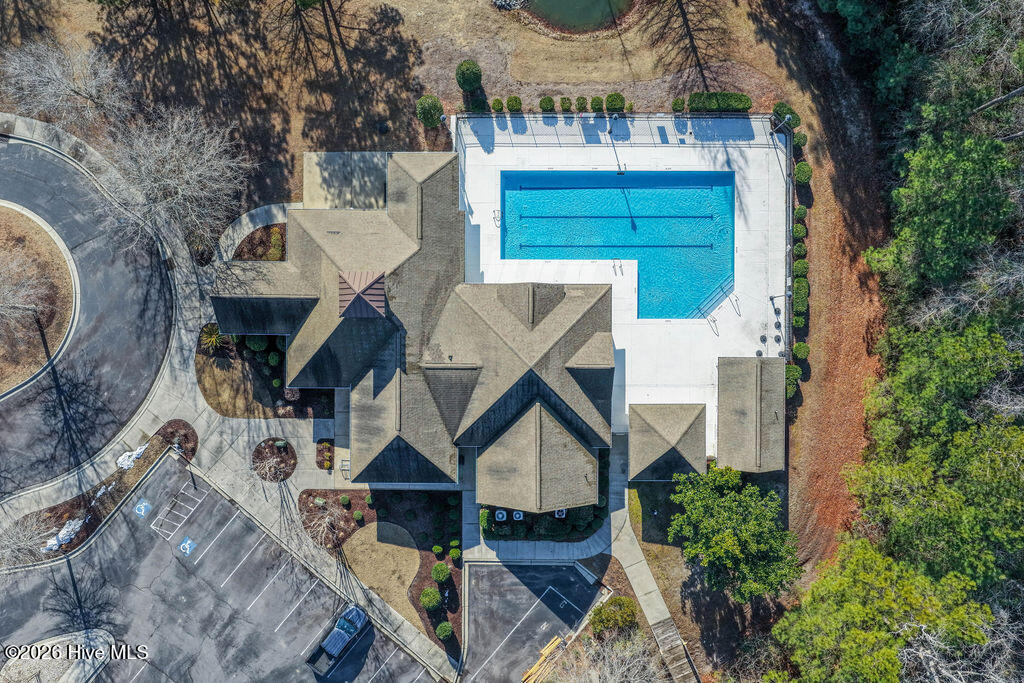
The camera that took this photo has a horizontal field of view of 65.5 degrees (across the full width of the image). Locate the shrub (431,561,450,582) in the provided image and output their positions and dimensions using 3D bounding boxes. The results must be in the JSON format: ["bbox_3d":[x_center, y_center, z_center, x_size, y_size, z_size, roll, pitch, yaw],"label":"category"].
[{"bbox_3d":[-5.506,17.981,61.947,1.410,2.070,1.410,0,89,1],"label":"shrub"}]

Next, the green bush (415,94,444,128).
[{"bbox_3d":[-6.298,-17.623,61.028,2.020,2.800,2.020,0,90,1],"label":"green bush"}]

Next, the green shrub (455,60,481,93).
[{"bbox_3d":[-3.283,-20.255,60.810,1.900,3.100,1.900,0,90,1],"label":"green shrub"}]

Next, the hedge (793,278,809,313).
[{"bbox_3d":[22.491,-3.531,61.816,1.100,1.480,2.710,0,89,1],"label":"hedge"}]

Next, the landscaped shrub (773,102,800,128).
[{"bbox_3d":[21.400,-17.599,61.914,2.410,1.580,1.030,44,91,1],"label":"landscaped shrub"}]

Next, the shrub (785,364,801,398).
[{"bbox_3d":[21.559,3.071,61.154,1.300,1.650,2.650,0,90,1],"label":"shrub"}]

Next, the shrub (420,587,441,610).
[{"bbox_3d":[-6.339,20.042,61.947,1.540,2.070,1.560,0,89,1],"label":"shrub"}]

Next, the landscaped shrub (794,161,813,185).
[{"bbox_3d":[22.655,-13.073,61.798,1.280,1.670,1.620,0,90,1],"label":"landscaped shrub"}]

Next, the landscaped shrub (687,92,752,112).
[{"bbox_3d":[15.992,-18.393,61.299,4.800,1.600,1.200,0,90,1],"label":"landscaped shrub"}]

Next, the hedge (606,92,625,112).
[{"bbox_3d":[8.075,-18.670,62.143,1.430,1.720,1.430,0,89,1],"label":"hedge"}]

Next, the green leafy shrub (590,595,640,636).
[{"bbox_3d":[7.840,21.098,61.219,3.500,2.000,2.550,0,90,1],"label":"green leafy shrub"}]

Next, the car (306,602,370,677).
[{"bbox_3d":[-13.562,23.311,62.180,1.940,1.860,5.750,39,90,1],"label":"car"}]

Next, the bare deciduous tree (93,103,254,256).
[{"bbox_3d":[-24.277,-11.501,57.980,11.000,9.000,10.500,0,90,1],"label":"bare deciduous tree"}]

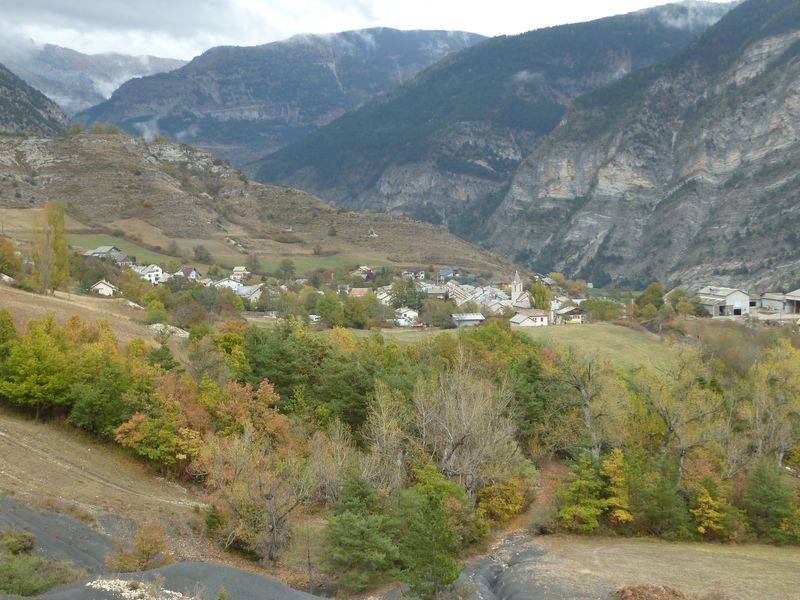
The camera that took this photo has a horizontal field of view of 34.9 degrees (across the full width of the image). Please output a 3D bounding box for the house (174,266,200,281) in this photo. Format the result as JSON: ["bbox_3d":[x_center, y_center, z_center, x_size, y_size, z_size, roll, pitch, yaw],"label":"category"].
[{"bbox_3d":[-101.980,-12.360,610.000,9.000,7.000,10.000,-2,3,-40],"label":"house"}]

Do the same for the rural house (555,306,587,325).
[{"bbox_3d":[77.128,7.012,575.000,10.500,7.400,10.000,-2,4,-22],"label":"rural house"}]

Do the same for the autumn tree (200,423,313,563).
[{"bbox_3d":[-12.644,16.962,112.000,9.600,12.200,9.200,0,4,0],"label":"autumn tree"}]

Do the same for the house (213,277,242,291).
[{"bbox_3d":[-75.780,-6.830,560.000,13.000,6.600,11.000,-1,3,-18],"label":"house"}]

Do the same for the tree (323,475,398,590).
[{"bbox_3d":[-3.290,19.390,106.000,6.200,9.500,6.200,0,3,0],"label":"tree"}]

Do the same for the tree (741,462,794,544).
[{"bbox_3d":[36.430,19.970,126.000,5.300,8.000,5.300,0,3,0],"label":"tree"}]

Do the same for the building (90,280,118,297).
[{"bbox_3d":[-111.588,-4.343,480.000,9.500,6.000,9.000,0,4,-2],"label":"building"}]

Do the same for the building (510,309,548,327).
[{"bbox_3d":[56.833,7.930,560.000,14.000,7.400,12.000,-1,4,-12],"label":"building"}]

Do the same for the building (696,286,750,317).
[{"bbox_3d":[139.977,0.865,550.000,14.000,11.800,21.000,-1,4,-19],"label":"building"}]

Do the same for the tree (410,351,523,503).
[{"bbox_3d":[7.543,13.642,136.000,12.200,16.200,11.500,0,4,0],"label":"tree"}]

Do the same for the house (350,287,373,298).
[{"bbox_3d":[-19.385,-3.525,640.000,11.000,6.800,9.000,0,4,-2],"label":"house"}]

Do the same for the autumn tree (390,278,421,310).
[{"bbox_3d":[2.726,-3.222,630.000,14.500,17.000,14.000,0,4,0],"label":"autumn tree"}]

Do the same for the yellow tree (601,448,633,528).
[{"bbox_3d":[21.120,18.389,124.000,3.100,7.800,3.100,0,4,0],"label":"yellow tree"}]

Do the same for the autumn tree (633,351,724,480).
[{"bbox_3d":[30.560,13.000,140.000,10.000,14.600,9.500,0,3,0],"label":"autumn tree"}]

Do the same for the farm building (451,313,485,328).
[{"bbox_3d":[26.210,7.900,490.000,12.000,5.500,7.000,-1,3,-22],"label":"farm building"}]

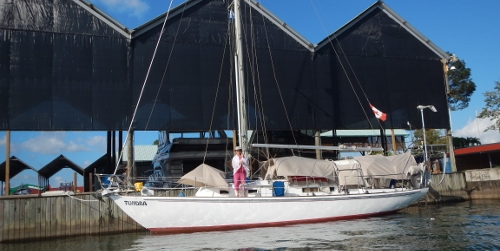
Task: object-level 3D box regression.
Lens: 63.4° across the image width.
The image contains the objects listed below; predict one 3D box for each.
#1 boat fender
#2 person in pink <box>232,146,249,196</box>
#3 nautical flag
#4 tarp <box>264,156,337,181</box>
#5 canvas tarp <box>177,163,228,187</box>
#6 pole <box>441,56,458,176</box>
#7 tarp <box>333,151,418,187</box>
[{"bbox_3d":[-3.313,2.140,13.079,0.404,0.283,0.283,0,-6,-19],"label":"boat fender"},{"bbox_3d":[-0.308,1.535,13.423,0.485,1.656,0.343,-2,-6,-1],"label":"person in pink"},{"bbox_3d":[5.191,-0.543,16.311,0.626,0.657,0.151,0,-6,-19],"label":"nautical flag"},{"bbox_3d":[1.828,1.586,14.928,2.121,0.838,1.717,0,-6,-19],"label":"tarp"},{"bbox_3d":[-1.626,1.682,13.736,1.566,0.788,1.364,0,-6,-19],"label":"canvas tarp"},{"bbox_3d":[10.130,-0.599,20.200,0.606,5.808,0.404,-2,-6,0],"label":"pole"},{"bbox_3d":[4.969,1.697,16.009,2.626,1.293,1.919,0,-6,-19],"label":"tarp"}]

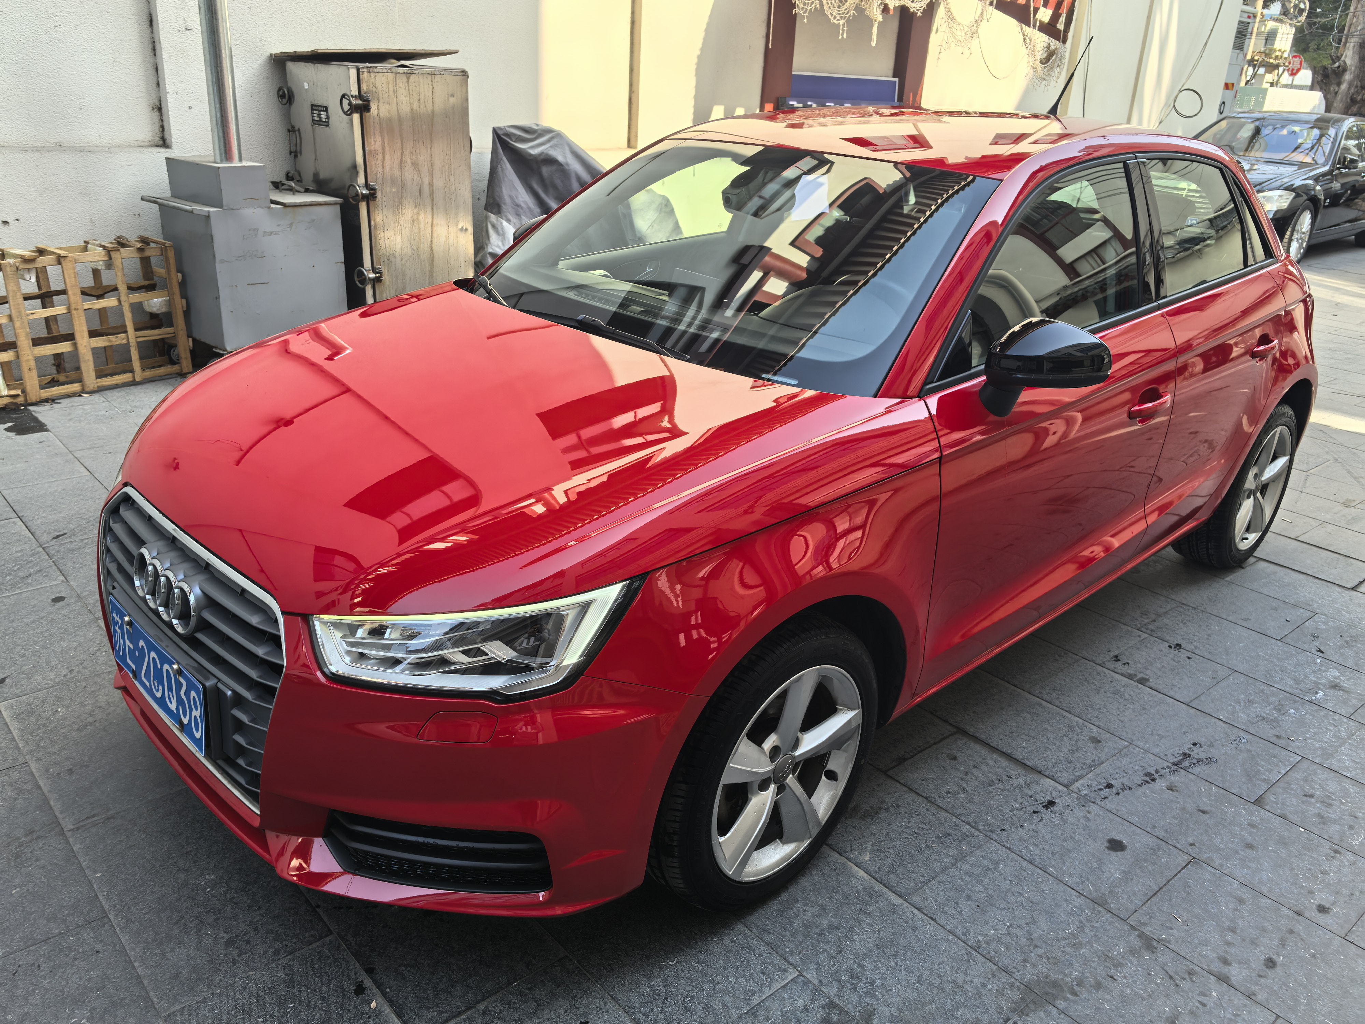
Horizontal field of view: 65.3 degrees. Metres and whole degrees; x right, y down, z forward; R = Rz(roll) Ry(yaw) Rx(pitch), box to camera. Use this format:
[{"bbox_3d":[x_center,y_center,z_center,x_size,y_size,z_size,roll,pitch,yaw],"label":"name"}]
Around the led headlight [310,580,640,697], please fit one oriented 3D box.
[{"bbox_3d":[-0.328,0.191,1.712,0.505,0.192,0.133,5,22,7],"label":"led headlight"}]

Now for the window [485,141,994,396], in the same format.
[{"bbox_3d":[0.068,-0.667,2.607,1.400,0.110,0.820,23,62,41],"label":"window"}]

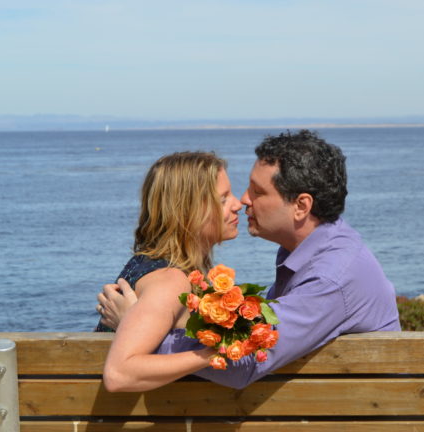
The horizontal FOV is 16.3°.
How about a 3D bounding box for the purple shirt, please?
[{"bbox_3d":[0.150,0.265,3.570,0.580,0.550,0.520,-4,2,18],"label":"purple shirt"}]

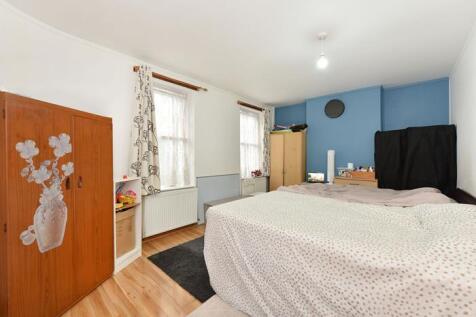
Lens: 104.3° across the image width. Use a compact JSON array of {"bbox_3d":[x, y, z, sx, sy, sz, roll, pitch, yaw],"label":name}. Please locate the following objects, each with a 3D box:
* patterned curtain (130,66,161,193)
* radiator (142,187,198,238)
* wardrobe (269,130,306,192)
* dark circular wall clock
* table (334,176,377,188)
[{"bbox_3d":[-1.304,-0.370,2.616,0.130,1.795,0.430,1,1,42],"label":"patterned curtain"},{"bbox_3d":[-1.046,0.823,2.937,0.100,0.600,0.900,1,1,42],"label":"radiator"},{"bbox_3d":[1.345,0.282,4.860,0.895,1.870,0.490,1,1,42],"label":"wardrobe"},{"bbox_3d":[2.184,-1.115,4.153,0.410,0.420,0.050,1,1,42],"label":"dark circular wall clock"},{"bbox_3d":[2.347,0.824,3.651,0.695,0.823,0.450,1,1,42],"label":"table"}]

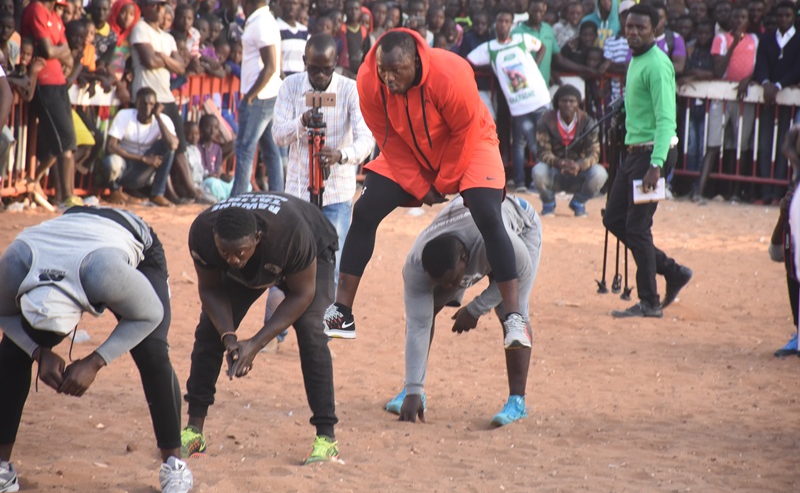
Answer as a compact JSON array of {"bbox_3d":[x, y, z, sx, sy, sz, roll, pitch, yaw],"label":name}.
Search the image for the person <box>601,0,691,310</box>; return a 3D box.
[{"bbox_3d":[1.379,-0.480,26.000,0.520,1.740,0.480,-2,4,-22],"label":"person"}]

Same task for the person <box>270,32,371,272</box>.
[{"bbox_3d":[-0.407,-0.285,23.900,0.540,1.630,0.480,0,4,3],"label":"person"}]

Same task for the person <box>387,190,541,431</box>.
[{"bbox_3d":[0.266,0.267,20.500,0.640,0.980,0.680,2,5,33],"label":"person"}]

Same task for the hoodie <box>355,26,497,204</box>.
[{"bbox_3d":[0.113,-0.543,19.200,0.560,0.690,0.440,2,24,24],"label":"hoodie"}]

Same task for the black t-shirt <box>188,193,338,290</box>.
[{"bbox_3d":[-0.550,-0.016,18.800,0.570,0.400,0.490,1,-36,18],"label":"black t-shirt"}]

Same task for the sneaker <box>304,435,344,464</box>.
[{"bbox_3d":[-0.309,0.810,18.820,0.115,0.120,0.290,1,4,17],"label":"sneaker"}]

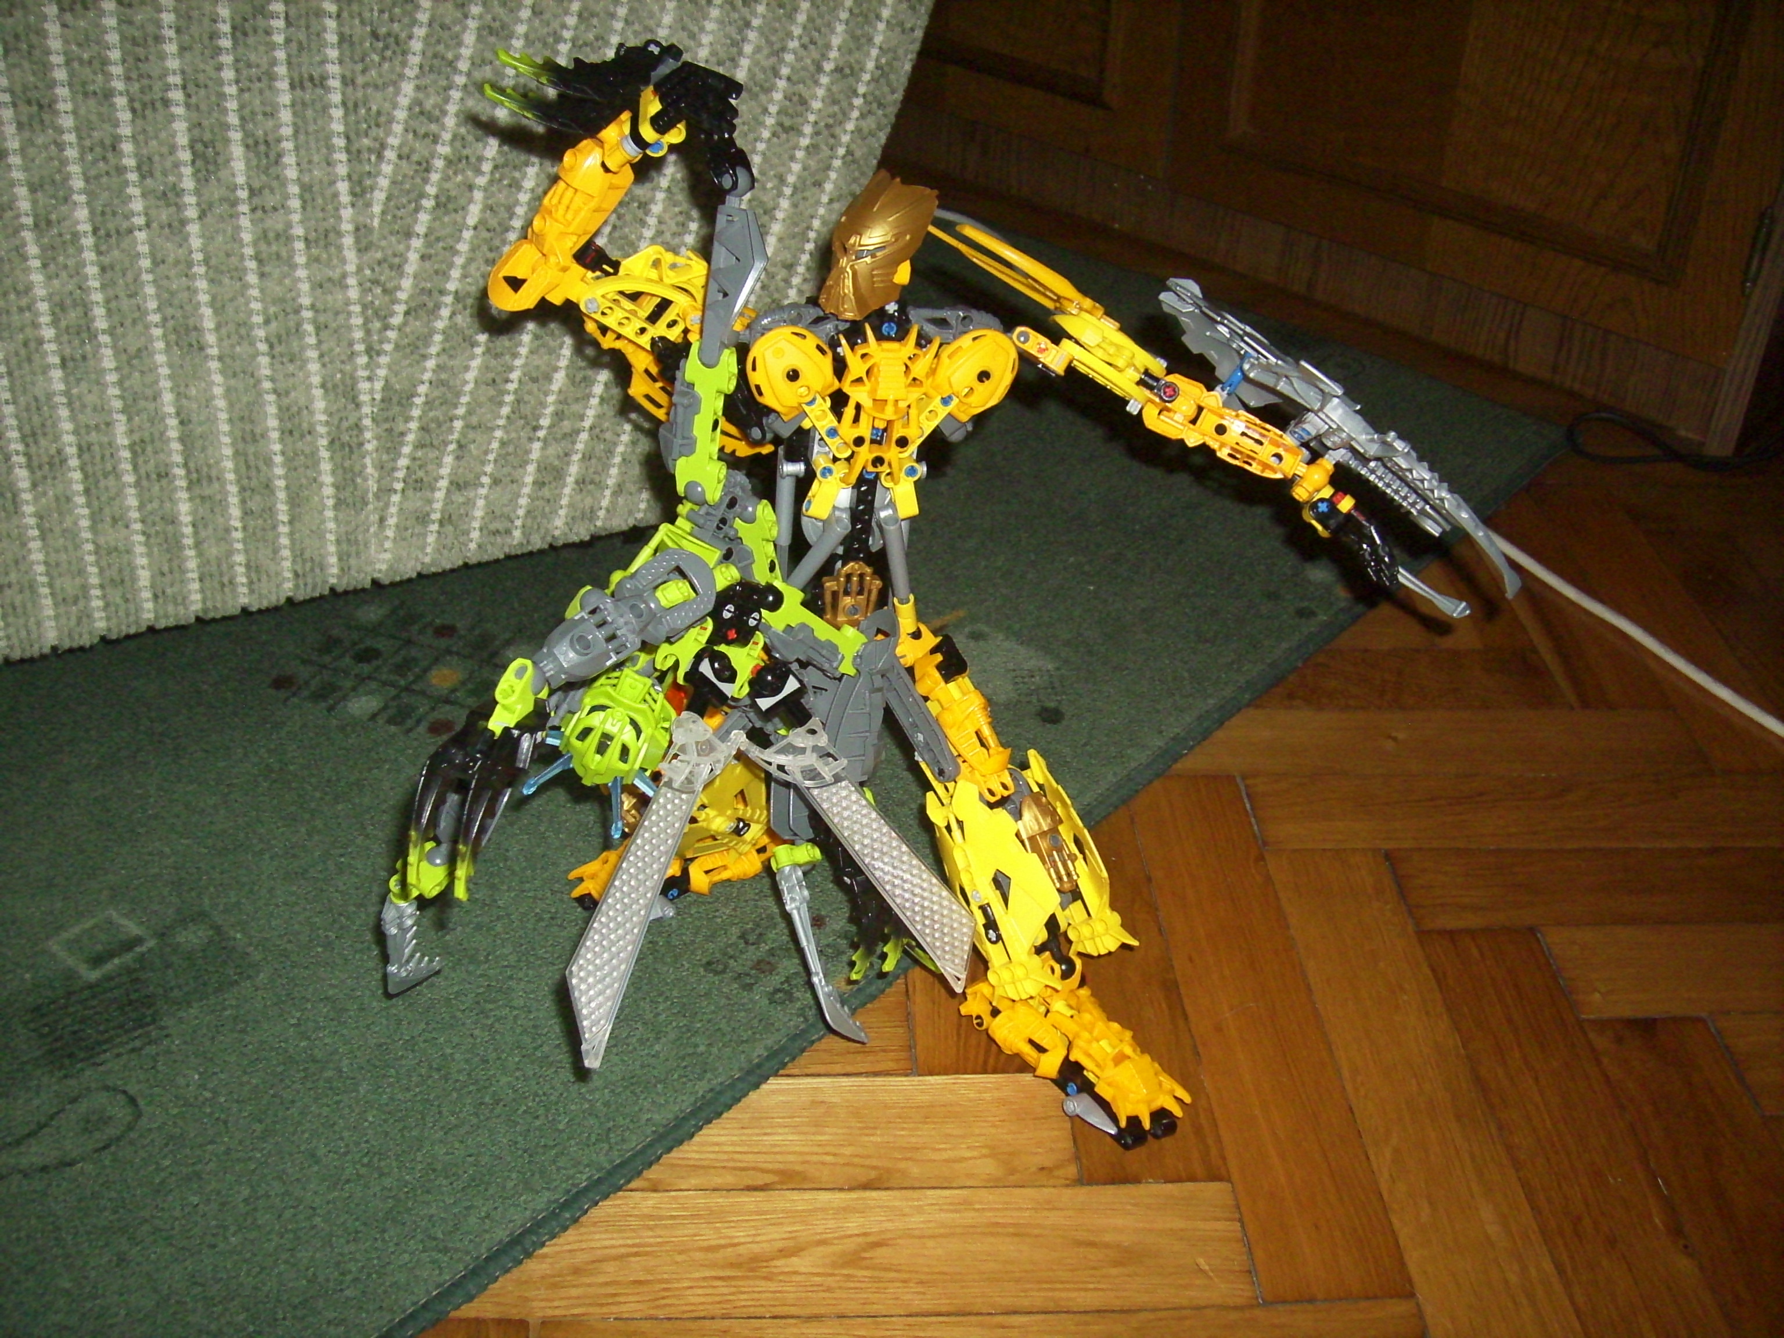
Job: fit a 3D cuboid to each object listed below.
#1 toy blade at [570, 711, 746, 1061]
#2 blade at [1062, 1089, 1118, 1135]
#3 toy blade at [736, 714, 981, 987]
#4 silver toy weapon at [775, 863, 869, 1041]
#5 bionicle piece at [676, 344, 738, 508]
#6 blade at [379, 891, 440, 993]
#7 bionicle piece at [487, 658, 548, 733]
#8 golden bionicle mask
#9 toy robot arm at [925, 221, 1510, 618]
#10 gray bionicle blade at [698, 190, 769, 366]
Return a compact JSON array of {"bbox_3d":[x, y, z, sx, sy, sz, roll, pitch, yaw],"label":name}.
[{"bbox_3d":[-0.099,0.087,0.640,0.030,0.143,0.012,24,4,0],"label":"toy blade"},{"bbox_3d":[0.082,0.184,0.683,0.028,0.011,0.010,28,44,32],"label":"blade"},{"bbox_3d":[-0.006,0.073,0.660,0.029,0.146,0.012,-37,20,0],"label":"toy blade"},{"bbox_3d":[-0.030,0.122,0.705,0.017,0.085,0.013,-17,0,-5],"label":"silver toy weapon"},{"bbox_3d":[-0.068,-0.089,0.605,0.019,0.064,0.016,12,24,10],"label":"bionicle piece"},{"bbox_3d":[-0.207,0.118,0.710,0.020,0.080,0.014,-31,66,-22],"label":"blade"},{"bbox_3d":[-0.146,0.009,0.642,0.016,0.031,0.017,37,33,14],"label":"bionicle piece"},{"bbox_3d":[-0.005,-0.149,0.580,0.036,0.049,0.037,27,43,31],"label":"golden bionicle mask"},{"bbox_3d":[0.136,-0.108,0.660,0.288,0.056,0.050,29,2,-18],"label":"toy robot arm"},{"bbox_3d":[-0.057,-0.140,0.590,0.021,0.064,0.011,18,24,11],"label":"gray bionicle blade"}]

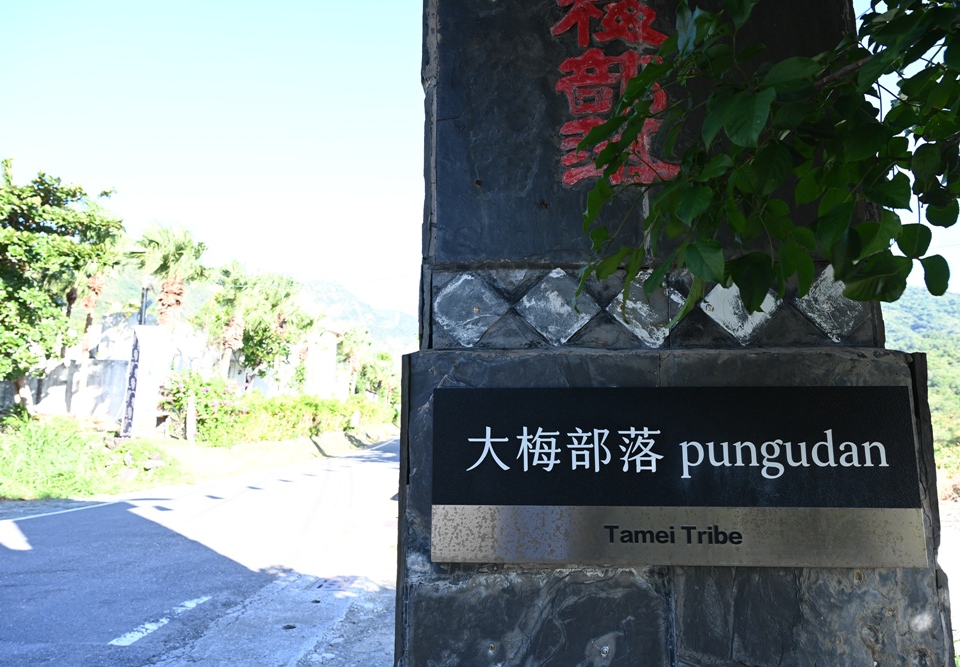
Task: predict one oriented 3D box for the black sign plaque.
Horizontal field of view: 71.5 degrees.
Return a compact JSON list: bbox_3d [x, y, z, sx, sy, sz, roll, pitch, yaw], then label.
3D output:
[{"bbox_3d":[0.320,0.239,1.130,0.800,0.291,0.025,-1,-9,3],"label":"black sign plaque"}]

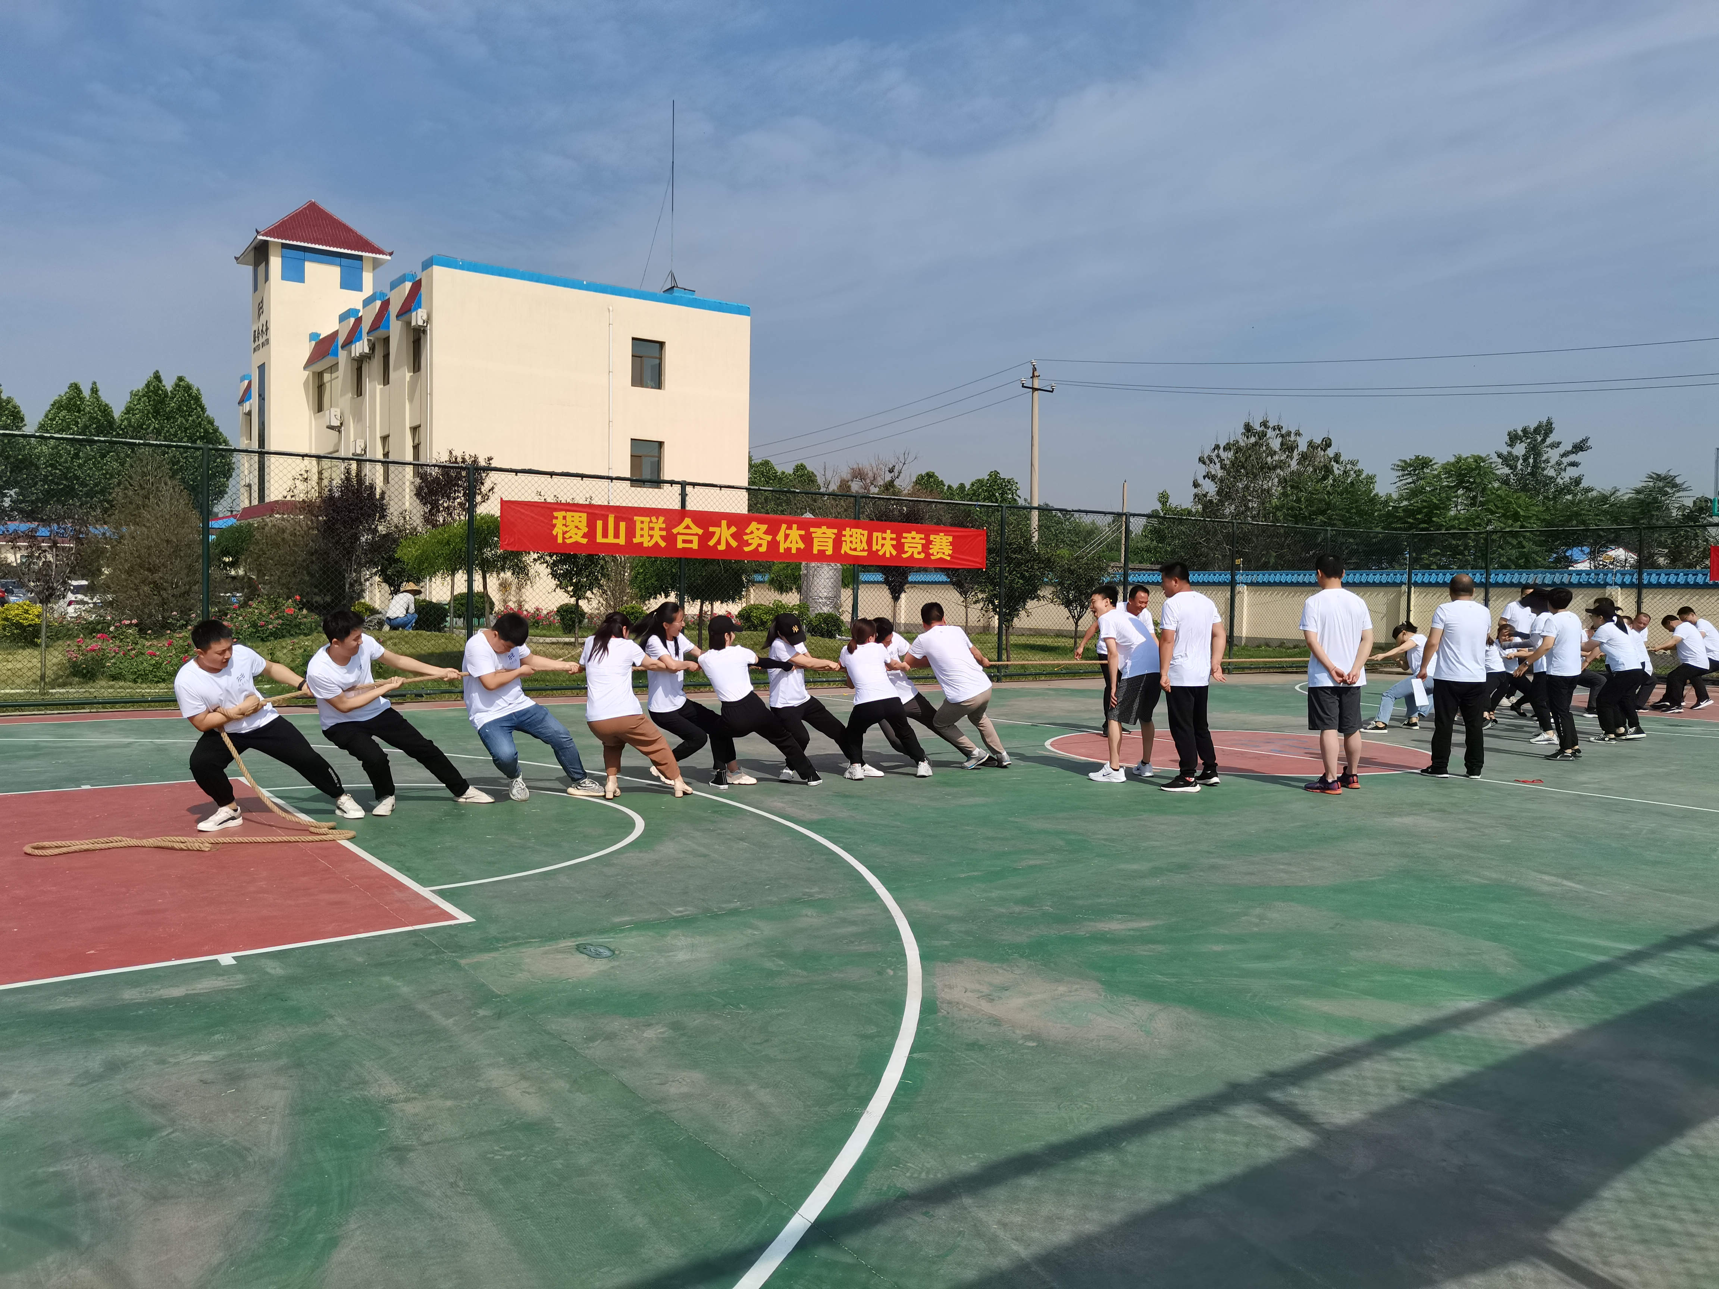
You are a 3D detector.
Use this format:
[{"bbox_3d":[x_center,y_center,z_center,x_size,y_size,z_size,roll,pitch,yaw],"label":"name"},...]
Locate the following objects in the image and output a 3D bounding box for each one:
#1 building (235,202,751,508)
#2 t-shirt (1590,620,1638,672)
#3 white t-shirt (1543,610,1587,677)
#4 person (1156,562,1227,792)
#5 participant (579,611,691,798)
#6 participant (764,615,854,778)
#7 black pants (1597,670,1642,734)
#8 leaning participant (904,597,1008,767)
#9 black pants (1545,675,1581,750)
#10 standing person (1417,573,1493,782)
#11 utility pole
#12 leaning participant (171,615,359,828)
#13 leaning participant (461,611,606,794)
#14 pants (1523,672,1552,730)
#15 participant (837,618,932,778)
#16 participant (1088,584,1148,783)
[{"bbox_3d":[-18.574,-10.304,56.259,12.980,18.300,31.820,-1,2,-36],"label":"building"},{"bbox_3d":[7.986,0.028,13.650,0.440,0.500,0.420,-1,3,-42],"label":"t-shirt"},{"bbox_3d":[6.549,0.000,11.970,0.410,0.610,0.300,0,2,-22],"label":"white t-shirt"},{"bbox_3d":[2.523,0.228,9.780,0.520,1.700,0.420,0,2,-15],"label":"person"},{"bbox_3d":[-1.533,0.418,8.893,0.512,1.271,0.659,2,2,28],"label":"participant"},{"bbox_3d":[-0.345,0.384,9.900,0.840,1.270,0.640,2,2,25],"label":"participant"},{"bbox_3d":[8.066,0.620,13.700,0.420,0.680,0.420,-1,3,-42],"label":"black pants"},{"bbox_3d":[0.841,0.333,10.781,0.714,1.367,0.720,2,2,20],"label":"leaning participant"},{"bbox_3d":[6.616,0.580,12.150,0.330,0.800,0.310,-1,3,-41],"label":"black pants"},{"bbox_3d":[4.927,0.249,10.680,0.560,1.660,0.360,1,2,0],"label":"standing person"},{"bbox_3d":[6.292,-5.159,46.000,1.500,10.010,0.380,-1,2,-36],"label":"utility pole"},{"bbox_3d":[-3.430,0.463,7.579,0.980,1.228,0.580,-1,3,-45],"label":"leaning participant"},{"bbox_3d":[-2.254,0.403,8.900,0.800,1.270,0.760,2,2,35],"label":"leaning participant"},{"bbox_3d":[7.060,0.542,13.400,0.370,0.720,0.340,2,2,27],"label":"pants"},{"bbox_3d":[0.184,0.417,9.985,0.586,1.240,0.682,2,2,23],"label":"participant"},{"bbox_3d":[2.085,0.287,10.200,0.600,1.510,0.500,2,2,35],"label":"participant"}]

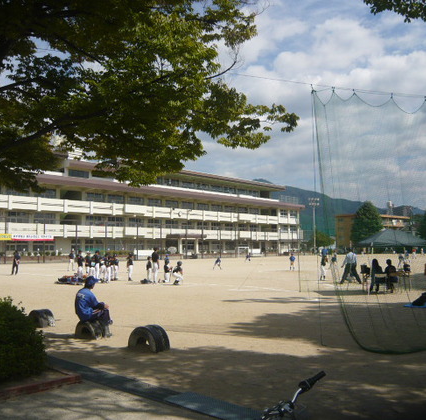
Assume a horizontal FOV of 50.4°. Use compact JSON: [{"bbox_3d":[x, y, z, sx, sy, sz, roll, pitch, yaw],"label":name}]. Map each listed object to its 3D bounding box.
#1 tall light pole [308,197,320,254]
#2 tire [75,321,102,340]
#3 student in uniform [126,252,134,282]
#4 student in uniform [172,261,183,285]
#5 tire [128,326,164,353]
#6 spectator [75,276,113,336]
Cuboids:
[{"bbox_3d":[21.932,3.449,98.032,2.600,12.200,0.900,-1,-5,11],"label":"tall light pole"},{"bbox_3d":[-2.431,2.352,8.886,0.600,0.390,0.180,-3,-6,34],"label":"tire"},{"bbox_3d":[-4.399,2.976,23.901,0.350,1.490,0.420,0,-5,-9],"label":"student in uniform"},{"bbox_3d":[-1.646,2.935,21.305,0.550,1.120,0.450,1,-5,-12],"label":"student in uniform"},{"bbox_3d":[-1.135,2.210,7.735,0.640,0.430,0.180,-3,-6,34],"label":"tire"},{"bbox_3d":[-2.359,1.897,8.977,0.660,1.190,0.480,3,-6,-35],"label":"spectator"}]

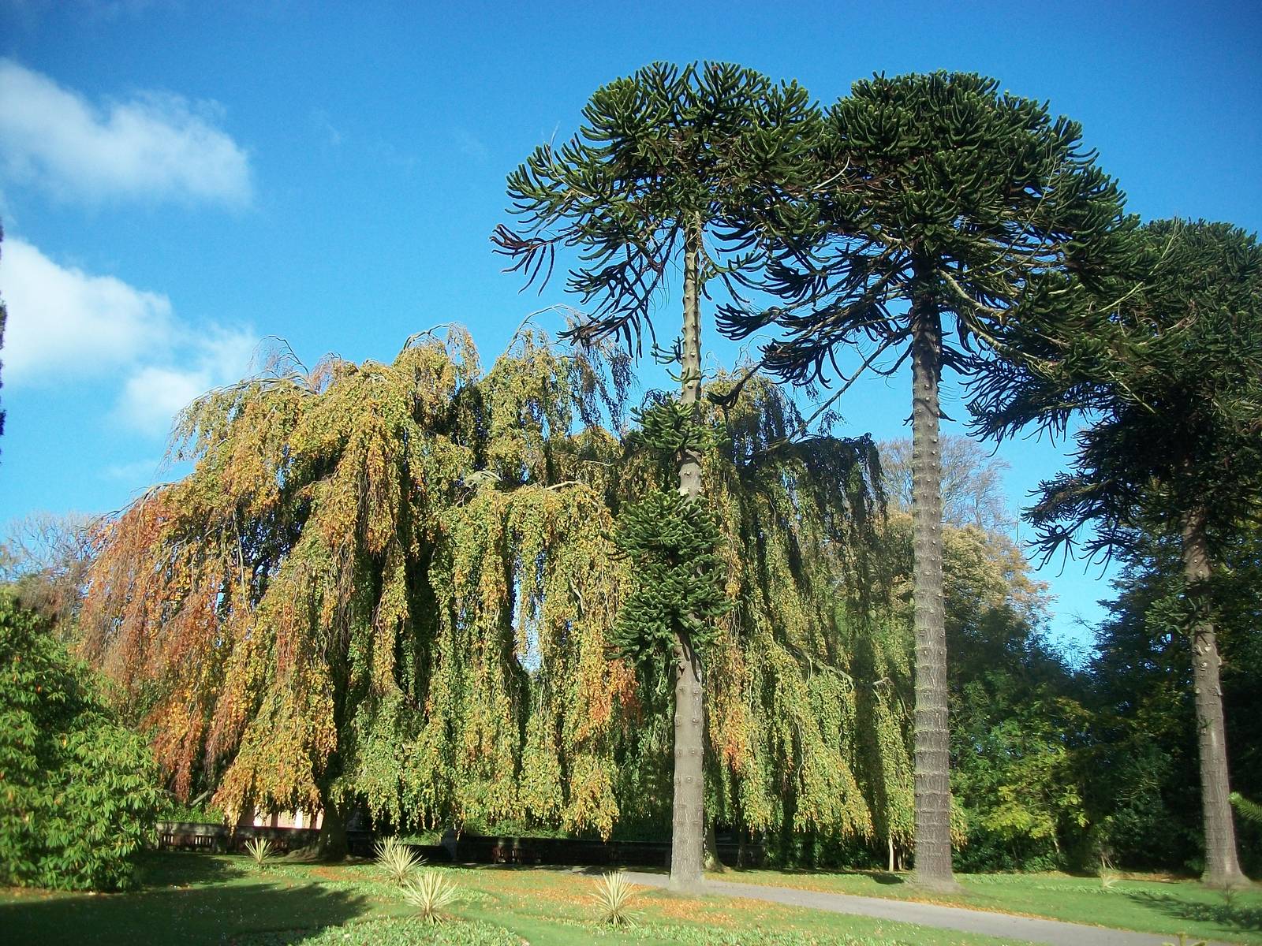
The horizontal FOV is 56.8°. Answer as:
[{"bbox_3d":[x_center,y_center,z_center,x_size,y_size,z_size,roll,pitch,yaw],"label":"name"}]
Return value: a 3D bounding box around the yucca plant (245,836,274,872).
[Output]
[{"bbox_3d":[-9.680,9.922,30.383,0.740,0.880,0.800,1,-16,0],"label":"yucca plant"}]

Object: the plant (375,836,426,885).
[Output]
[{"bbox_3d":[-4.343,7.316,22.008,0.970,0.880,0.950,1,-16,0],"label":"plant"}]

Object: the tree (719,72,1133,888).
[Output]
[{"bbox_3d":[7.887,-0.895,29.986,11.280,21.840,10.500,1,-16,0],"label":"tree"}]

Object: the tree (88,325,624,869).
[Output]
[{"bbox_3d":[-9.815,3.759,42.585,20.260,19.470,18.000,1,-16,0],"label":"tree"}]

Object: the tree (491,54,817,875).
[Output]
[{"bbox_3d":[0.556,-1.027,27.897,8.290,20.620,8.400,1,-16,0],"label":"tree"}]

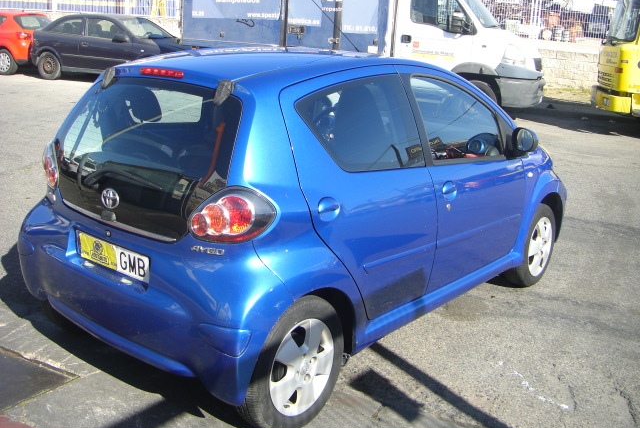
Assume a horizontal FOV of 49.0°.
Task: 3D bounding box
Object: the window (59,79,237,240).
[{"bbox_3d":[-0.772,-0.244,2.934,1.150,0.620,0.130,14,-6,38],"label":"window"}]

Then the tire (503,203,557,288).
[{"bbox_3d":[1.381,0.197,4.615,0.165,0.562,0.565,14,19,38],"label":"tire"}]

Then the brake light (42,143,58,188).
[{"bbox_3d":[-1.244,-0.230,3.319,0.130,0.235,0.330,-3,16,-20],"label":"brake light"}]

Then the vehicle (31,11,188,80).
[{"bbox_3d":[-4.200,-3.480,14.950,4.110,1.425,1.710,10,16,25],"label":"vehicle"}]

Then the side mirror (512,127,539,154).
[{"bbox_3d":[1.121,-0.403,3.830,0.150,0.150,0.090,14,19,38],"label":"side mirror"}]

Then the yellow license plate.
[{"bbox_3d":[-0.868,0.177,2.945,0.520,0.110,0.015,14,18,38],"label":"yellow license plate"}]

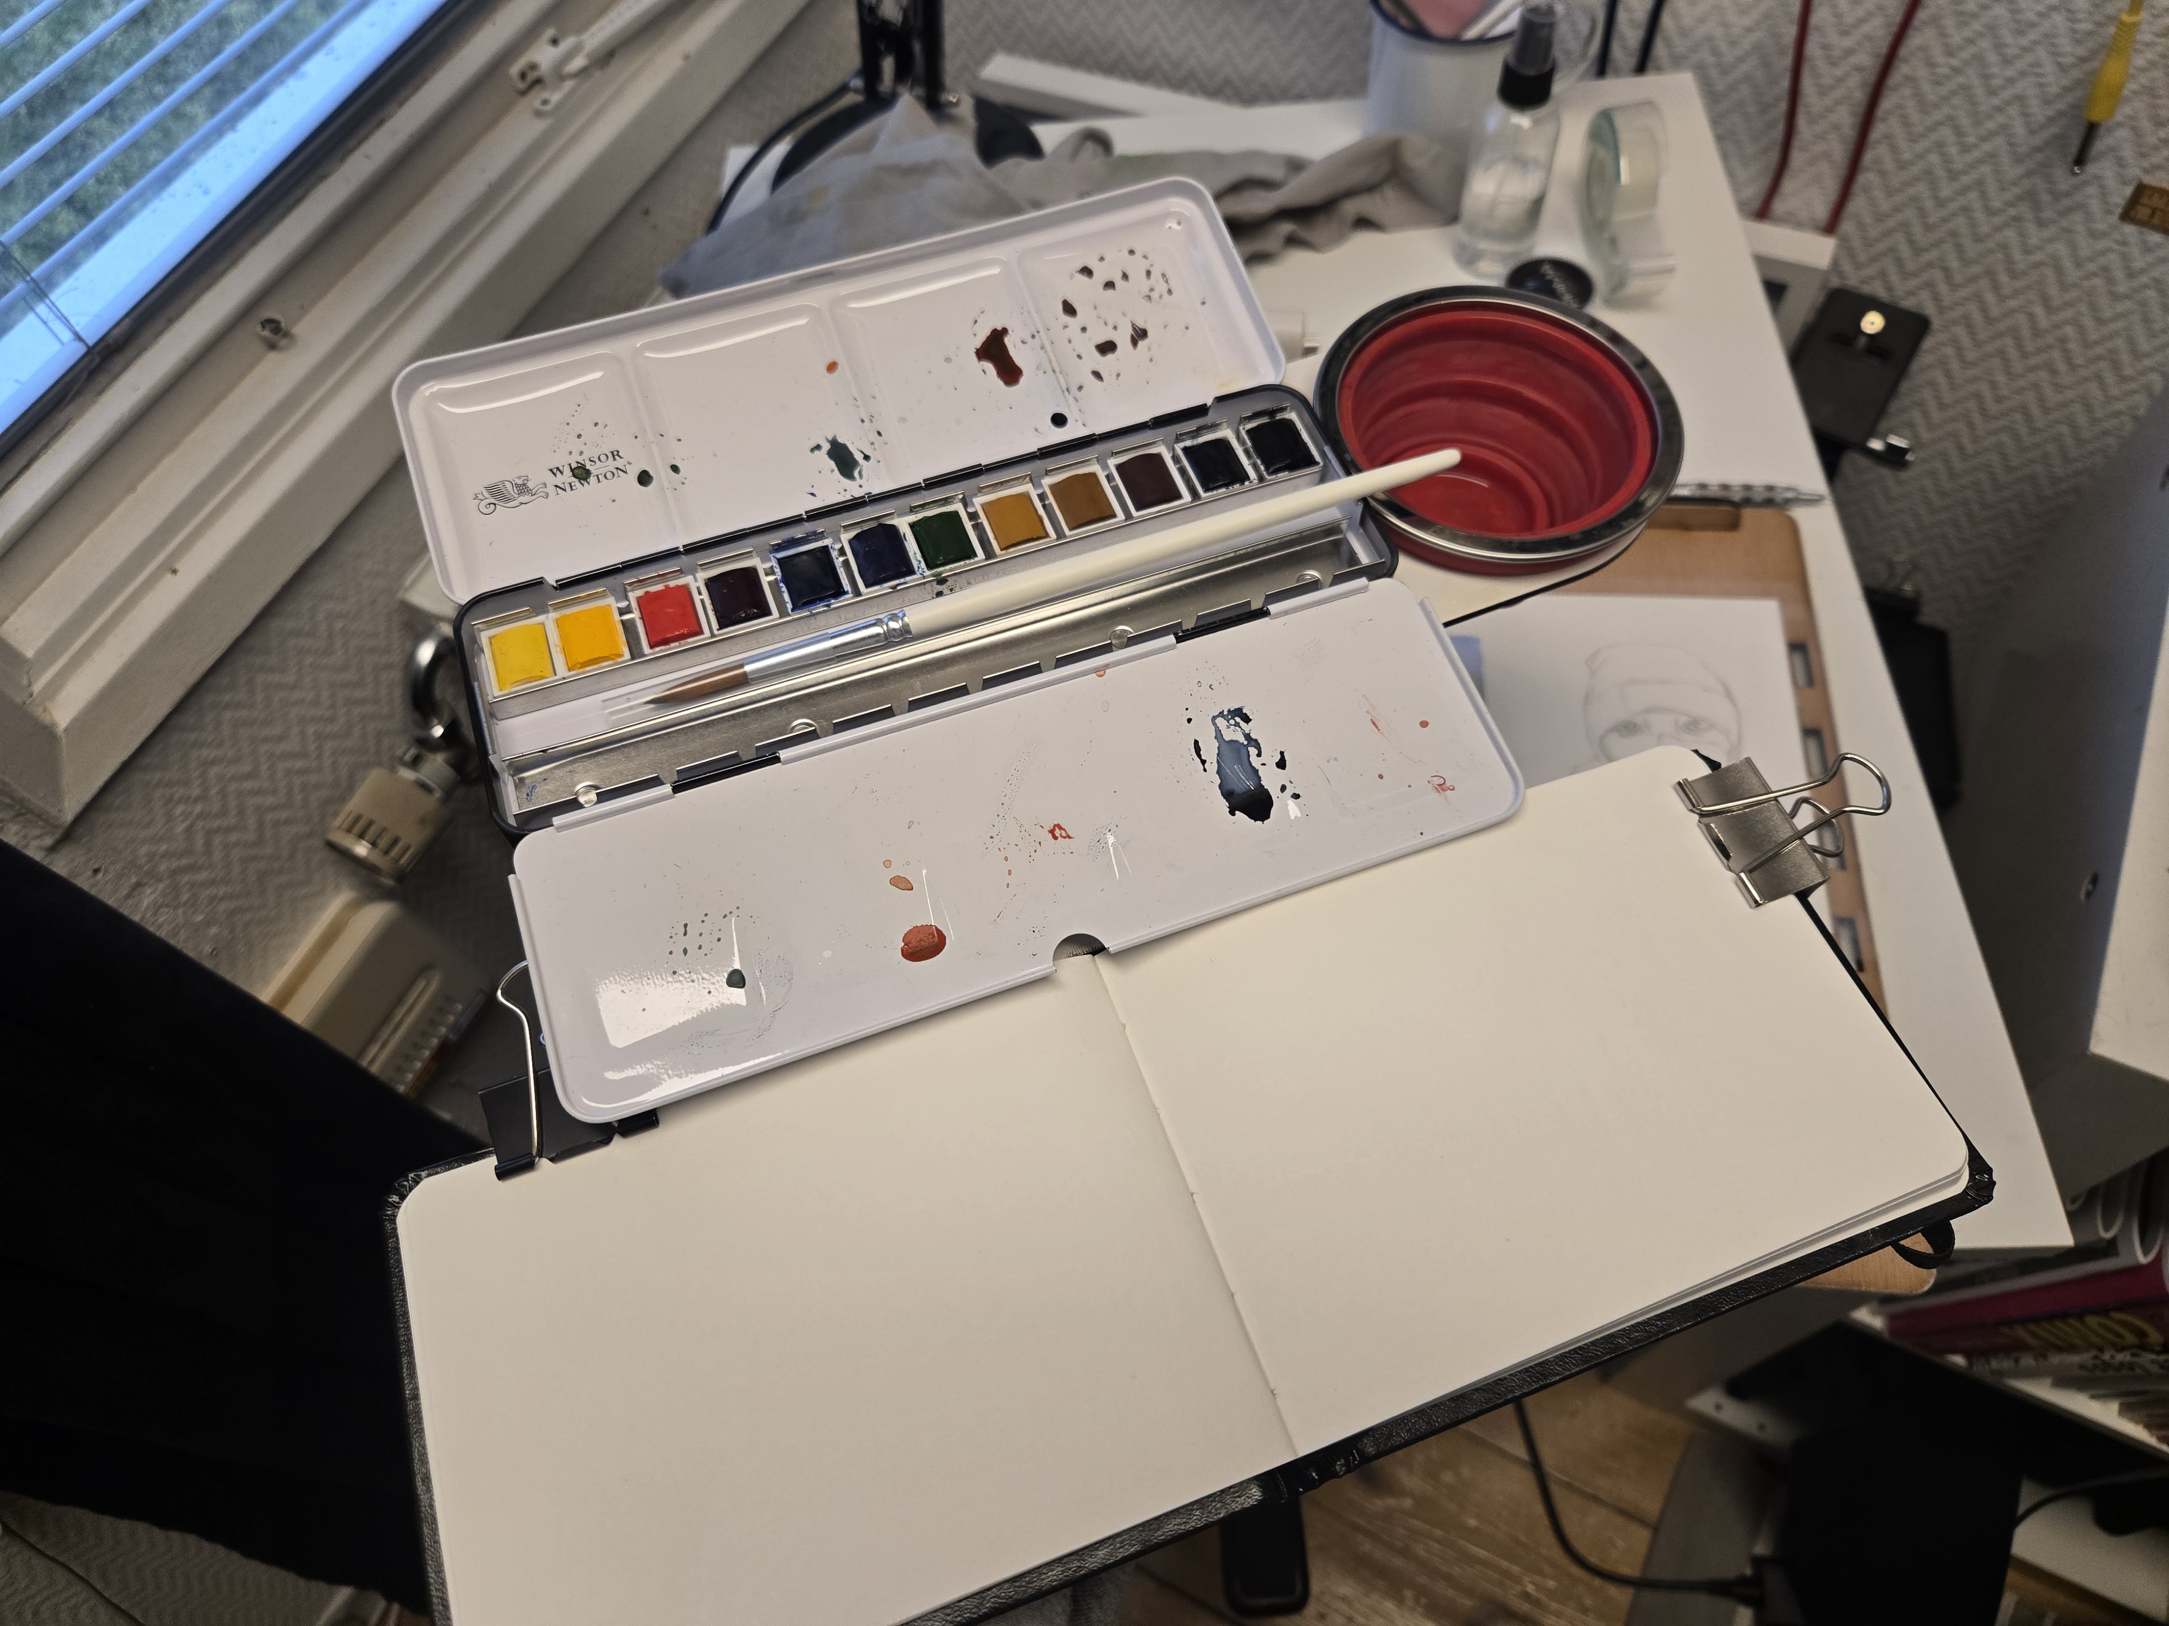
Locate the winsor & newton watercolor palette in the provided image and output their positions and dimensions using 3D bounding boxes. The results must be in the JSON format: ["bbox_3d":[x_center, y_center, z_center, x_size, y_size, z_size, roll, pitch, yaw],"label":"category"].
[{"bbox_3d":[-0.035,-0.052,0.347,0.221,0.031,0.200,-18,64,-11],"label":"winsor & newton watercolor palette"}]

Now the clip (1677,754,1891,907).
[{"bbox_3d":[0.158,0.004,0.326,0.043,0.028,0.032,-18,63,-9],"label":"clip"}]

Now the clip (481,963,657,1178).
[{"bbox_3d":[-0.108,0.053,0.305,0.032,0.028,0.043,-18,63,-8],"label":"clip"}]

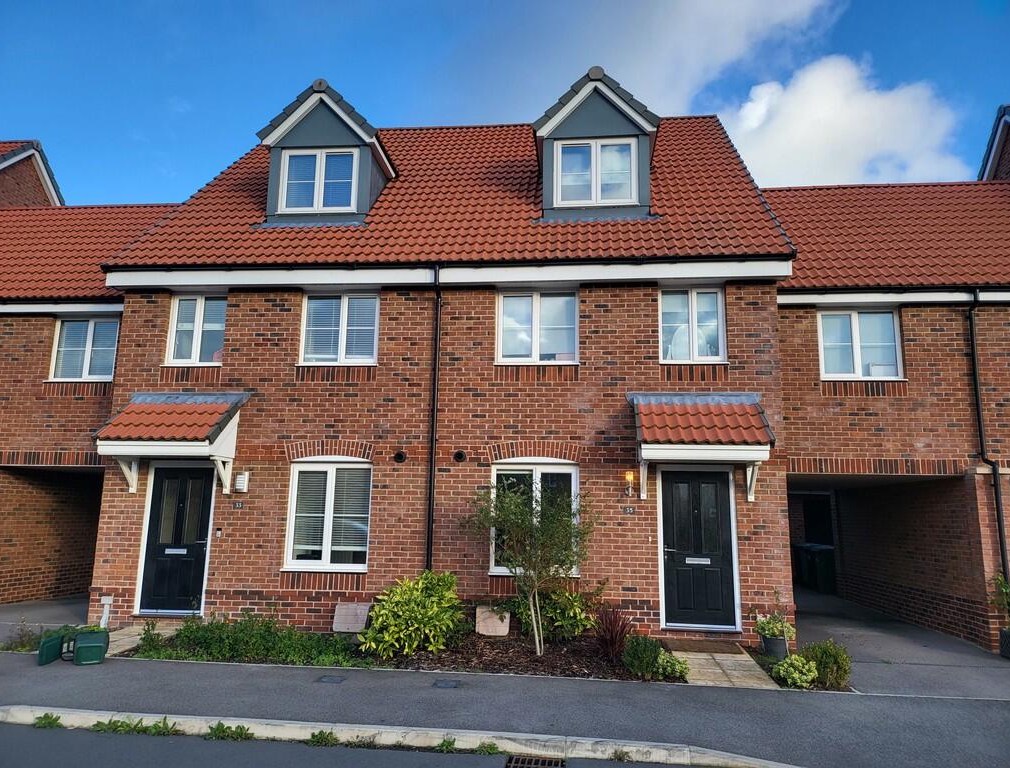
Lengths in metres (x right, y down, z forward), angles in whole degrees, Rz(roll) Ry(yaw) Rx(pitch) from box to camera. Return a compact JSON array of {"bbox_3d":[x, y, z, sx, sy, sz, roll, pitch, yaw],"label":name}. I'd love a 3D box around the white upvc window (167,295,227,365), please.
[{"bbox_3d":[-4.517,-0.783,10.418,0.890,1.050,0.120,0,-10,5],"label":"white upvc window"}]

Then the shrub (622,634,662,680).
[{"bbox_3d":[1.436,2.830,7.461,0.420,0.470,0.400,0,-10,5],"label":"shrub"}]

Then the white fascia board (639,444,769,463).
[{"bbox_3d":[2.489,0.850,8.810,1.555,0.197,0.060,0,-10,5],"label":"white fascia board"}]

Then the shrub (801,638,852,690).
[{"bbox_3d":[3.317,2.854,7.333,0.500,0.432,0.480,0,-10,5],"label":"shrub"}]

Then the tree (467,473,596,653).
[{"bbox_3d":[0.287,2.105,8.263,1.470,2.000,1.300,0,-10,5],"label":"tree"}]

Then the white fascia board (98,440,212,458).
[{"bbox_3d":[-4.632,0.849,9.376,1.540,0.200,0.060,0,-10,5],"label":"white fascia board"}]

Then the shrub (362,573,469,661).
[{"bbox_3d":[-1.088,2.663,8.409,1.220,0.990,1.000,0,-10,5],"label":"shrub"}]

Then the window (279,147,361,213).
[{"bbox_3d":[-2.965,-3.239,11.346,1.290,1.100,0.100,0,-10,5],"label":"window"}]

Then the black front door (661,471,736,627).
[{"bbox_3d":[2.560,2.165,9.406,0.898,2.000,0.070,0,-10,5],"label":"black front door"}]

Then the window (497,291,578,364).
[{"bbox_3d":[0.444,-0.790,9.961,1.120,1.050,0.120,0,-10,5],"label":"window"}]

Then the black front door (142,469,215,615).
[{"bbox_3d":[-4.612,2.189,10.013,0.899,1.999,0.070,0,-10,5],"label":"black front door"}]

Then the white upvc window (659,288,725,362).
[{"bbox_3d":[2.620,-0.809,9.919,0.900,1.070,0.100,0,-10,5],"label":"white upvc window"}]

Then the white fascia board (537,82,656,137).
[{"bbox_3d":[1.412,-4.283,11.016,1.828,0.885,0.070,0,-10,5],"label":"white fascia board"}]

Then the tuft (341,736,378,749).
[{"bbox_3d":[-1.078,2.664,5.294,0.260,0.085,0.110,0,-10,5],"label":"tuft"}]

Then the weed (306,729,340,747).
[{"bbox_3d":[-1.399,2.711,5.463,0.260,0.100,0.180,0,-10,5],"label":"weed"}]

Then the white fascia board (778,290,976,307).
[{"bbox_3d":[5.373,-1.265,10.411,2.880,0.130,0.060,0,-10,5],"label":"white fascia board"}]

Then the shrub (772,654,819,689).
[{"bbox_3d":[2.963,2.916,7.271,0.458,0.288,0.440,0,-10,5],"label":"shrub"}]

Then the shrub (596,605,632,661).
[{"bbox_3d":[1.239,2.808,8.045,0.440,0.640,0.420,0,-10,5],"label":"shrub"}]

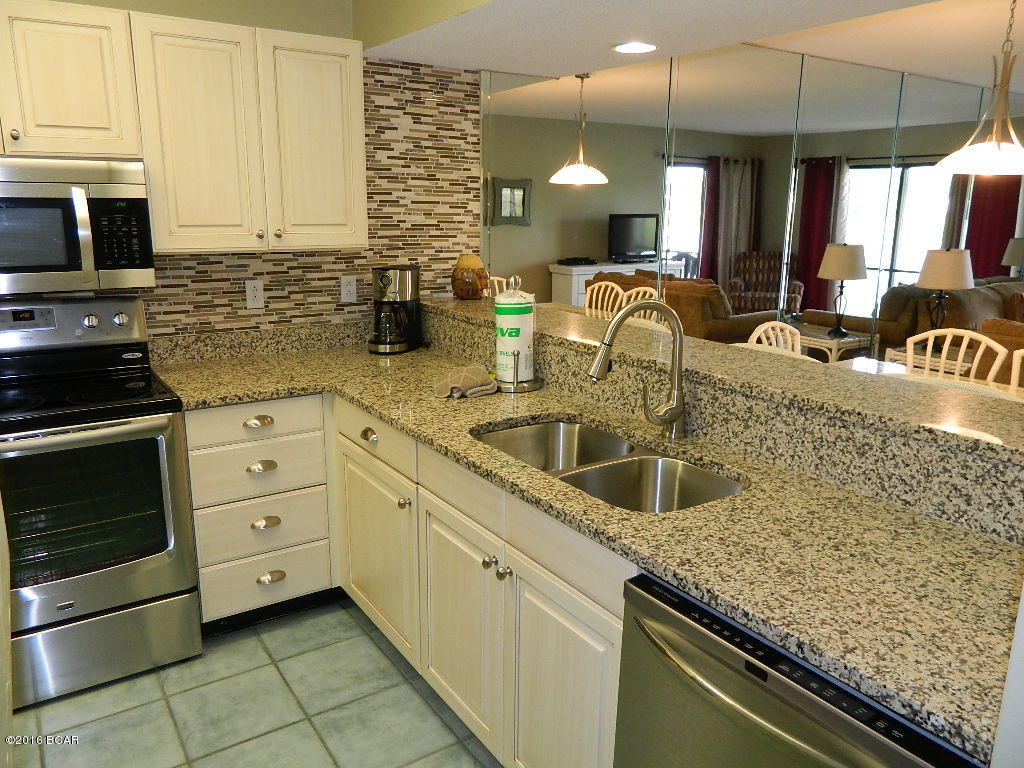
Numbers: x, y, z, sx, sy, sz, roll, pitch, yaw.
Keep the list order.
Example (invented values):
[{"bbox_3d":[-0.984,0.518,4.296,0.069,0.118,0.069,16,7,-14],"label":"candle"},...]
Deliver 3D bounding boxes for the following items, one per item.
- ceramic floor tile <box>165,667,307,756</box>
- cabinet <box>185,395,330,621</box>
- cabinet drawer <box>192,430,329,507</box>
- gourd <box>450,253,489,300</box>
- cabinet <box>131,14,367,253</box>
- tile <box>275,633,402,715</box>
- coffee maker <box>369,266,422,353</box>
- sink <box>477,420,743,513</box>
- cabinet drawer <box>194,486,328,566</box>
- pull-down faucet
[{"bbox_3d":[-0.852,1.010,2.293,0.343,0.012,0.333,-8,16,-33],"label":"ceramic floor tile"},{"bbox_3d":[-1.033,0.365,2.821,0.465,0.777,0.627,-8,16,-33],"label":"cabinet"},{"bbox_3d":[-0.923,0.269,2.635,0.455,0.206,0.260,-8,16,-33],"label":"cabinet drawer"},{"bbox_3d":[-0.198,-0.499,3.432,0.165,0.216,0.165,1,14,0],"label":"gourd"},{"bbox_3d":[-0.973,-0.889,2.754,0.776,0.753,0.330,-8,16,-33],"label":"cabinet"},{"bbox_3d":[-0.577,0.971,2.476,0.322,0.012,0.333,-8,16,-33],"label":"tile"},{"bbox_3d":[-0.498,-0.326,3.183,0.190,0.350,0.245,4,14,10],"label":"coffee maker"},{"bbox_3d":[0.228,0.296,1.951,0.415,0.206,0.740,-8,16,-33],"label":"sink"},{"bbox_3d":[-0.927,0.473,2.684,0.455,0.213,0.260,-8,16,-33],"label":"cabinet drawer"},{"bbox_3d":[0.328,-0.027,1.925,0.352,0.390,0.068,-8,16,-33],"label":"pull-down faucet"}]

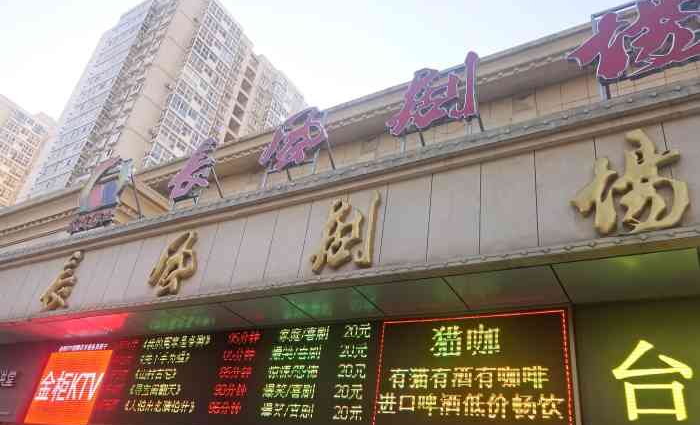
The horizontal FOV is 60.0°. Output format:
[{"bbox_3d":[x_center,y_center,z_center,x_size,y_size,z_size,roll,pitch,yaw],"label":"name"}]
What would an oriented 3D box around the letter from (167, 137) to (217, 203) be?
[{"bbox_3d":[-2.714,-0.747,10.668,1.063,1.157,0.130,-11,-36,31],"label":"letter"}]

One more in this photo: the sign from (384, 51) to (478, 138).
[{"bbox_3d":[1.138,-1.578,8.328,1.349,1.157,0.130,-11,-36,31],"label":"sign"}]

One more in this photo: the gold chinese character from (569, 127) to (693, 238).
[{"bbox_3d":[2.668,-0.276,5.885,1.022,1.154,0.130,-11,-36,31],"label":"gold chinese character"}]

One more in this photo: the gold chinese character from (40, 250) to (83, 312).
[{"bbox_3d":[-4.992,1.199,10.665,0.896,1.054,0.130,-11,-36,31],"label":"gold chinese character"}]

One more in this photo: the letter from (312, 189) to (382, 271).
[{"bbox_3d":[-0.022,0.259,7.551,0.906,1.028,0.130,-11,-36,31],"label":"letter"}]

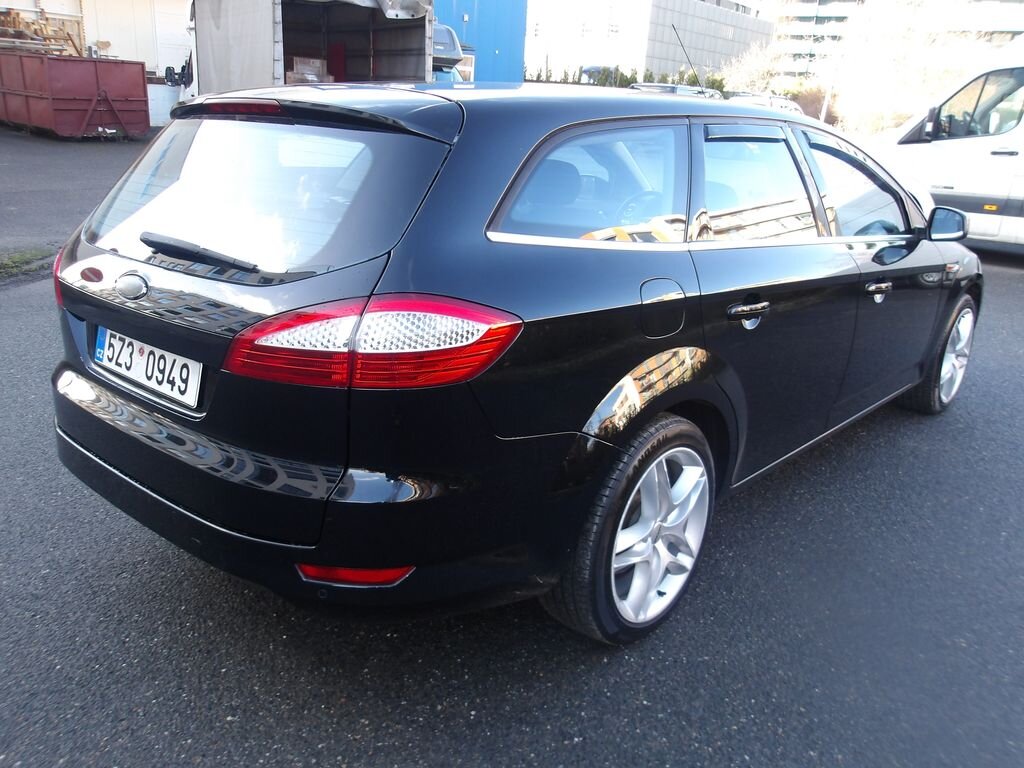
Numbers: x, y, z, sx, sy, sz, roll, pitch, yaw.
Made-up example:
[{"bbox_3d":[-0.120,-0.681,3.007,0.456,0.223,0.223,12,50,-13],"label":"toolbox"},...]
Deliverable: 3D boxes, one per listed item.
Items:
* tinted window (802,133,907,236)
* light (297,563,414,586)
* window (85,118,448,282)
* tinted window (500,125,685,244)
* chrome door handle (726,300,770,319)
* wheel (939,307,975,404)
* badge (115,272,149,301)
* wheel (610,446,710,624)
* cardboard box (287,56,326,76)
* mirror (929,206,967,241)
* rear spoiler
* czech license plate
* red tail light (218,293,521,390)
[{"bbox_3d":[1.322,-0.742,3.023,0.055,0.430,0.800,-13,2,44],"label":"tinted window"},{"bbox_3d":[-0.348,0.421,1.773,0.255,0.042,0.050,4,17,6],"label":"light"},{"bbox_3d":[-0.724,-0.456,1.951,1.360,0.460,0.160,16,-13,40],"label":"window"},{"bbox_3d":[0.208,-0.469,1.864,0.730,0.290,0.060,-11,1,-43],"label":"tinted window"},{"bbox_3d":[0.669,-0.217,2.273,0.050,0.045,0.235,16,22,39],"label":"chrome door handle"},{"bbox_3d":[2.304,-0.167,4.312,0.180,0.490,0.490,16,22,39],"label":"wheel"},{"bbox_3d":[-0.882,-0.225,1.847,0.150,0.066,0.020,16,-3,40],"label":"badge"},{"bbox_3d":[0.360,0.404,2.292,0.180,0.490,0.490,16,22,39],"label":"wheel"},{"bbox_3d":[-3.276,-5.168,13.000,0.550,0.260,0.400,-8,20,-29],"label":"cardboard box"},{"bbox_3d":[1.855,-0.677,3.401,0.140,0.165,0.195,-12,22,-38],"label":"mirror"},{"bbox_3d":[-0.581,-0.685,2.038,1.240,0.120,0.260,16,22,40],"label":"rear spoiler"},{"bbox_3d":[-0.899,-0.057,1.954,0.520,0.110,0.015,16,9,39],"label":"czech license plate"},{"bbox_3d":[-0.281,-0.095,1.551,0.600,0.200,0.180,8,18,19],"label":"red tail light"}]

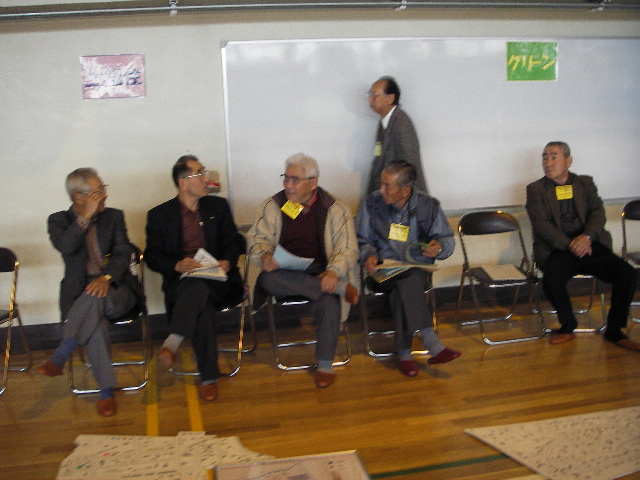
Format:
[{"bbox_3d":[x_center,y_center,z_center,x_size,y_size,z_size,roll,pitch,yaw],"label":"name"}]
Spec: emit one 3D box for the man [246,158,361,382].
[{"bbox_3d":[-0.069,0.144,4.037,0.630,1.245,0.740,-4,12,-6],"label":"man"}]

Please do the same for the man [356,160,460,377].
[{"bbox_3d":[0.539,0.127,4.185,0.610,1.170,0.760,-2,11,2],"label":"man"}]

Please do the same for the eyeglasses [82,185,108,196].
[{"bbox_3d":[-1.242,-0.273,3.878,0.140,0.045,0.140,1,19,16],"label":"eyeglasses"}]

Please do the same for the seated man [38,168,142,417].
[{"bbox_3d":[-1.204,0.244,3.780,0.570,1.235,0.740,-5,12,-14],"label":"seated man"}]

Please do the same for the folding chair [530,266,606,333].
[{"bbox_3d":[1.645,0.188,4.655,0.460,0.770,0.470,-1,12,8],"label":"folding chair"}]

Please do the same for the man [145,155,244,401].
[{"bbox_3d":[-0.668,0.179,3.916,0.560,1.270,0.760,-2,11,0],"label":"man"}]

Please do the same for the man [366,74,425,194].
[{"bbox_3d":[0.501,-0.225,4.624,0.460,1.690,0.500,-6,12,-16],"label":"man"}]

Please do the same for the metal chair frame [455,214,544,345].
[{"bbox_3d":[1.161,0.232,4.540,0.460,0.770,0.470,-5,12,-14],"label":"metal chair frame"}]

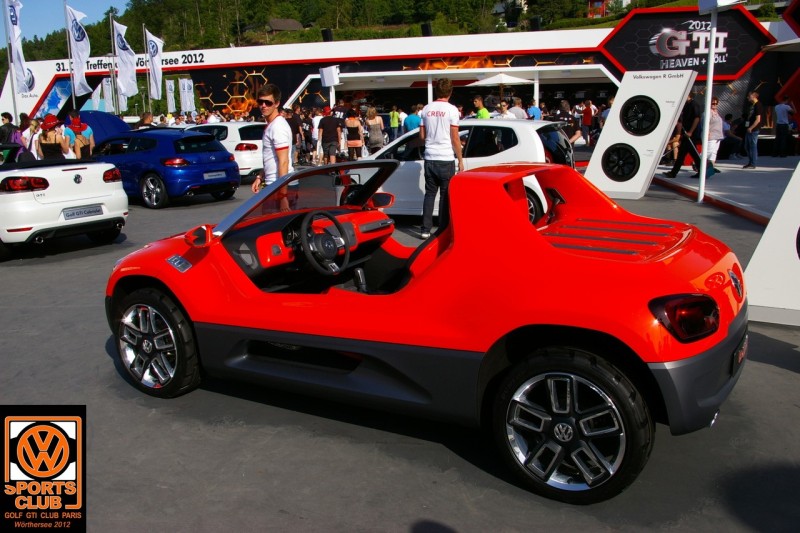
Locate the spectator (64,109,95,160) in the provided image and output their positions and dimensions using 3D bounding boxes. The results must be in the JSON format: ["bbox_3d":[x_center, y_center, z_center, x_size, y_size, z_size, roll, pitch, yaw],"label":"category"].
[{"bbox_3d":[-5.774,-1.996,12.614,0.580,1.680,0.360,2,13,11],"label":"spectator"}]

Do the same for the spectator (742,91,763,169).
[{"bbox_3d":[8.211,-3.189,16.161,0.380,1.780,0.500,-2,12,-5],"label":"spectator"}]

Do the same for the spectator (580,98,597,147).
[{"bbox_3d":[7.290,-5.568,26.775,0.500,1.760,0.360,-8,14,-30],"label":"spectator"}]

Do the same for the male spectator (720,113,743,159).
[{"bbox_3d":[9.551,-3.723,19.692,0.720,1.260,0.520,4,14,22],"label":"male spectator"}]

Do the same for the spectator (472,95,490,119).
[{"bbox_3d":[1.651,-2.560,14.000,0.360,1.780,0.500,1,12,9],"label":"spectator"}]

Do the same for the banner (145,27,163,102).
[{"bbox_3d":[-10.638,-8.718,29.781,0.850,2.950,0.350,-7,14,-24],"label":"banner"}]

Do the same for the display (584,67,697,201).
[{"bbox_3d":[3.929,-2.179,11.536,1.750,2.050,0.450,6,14,29],"label":"display"}]

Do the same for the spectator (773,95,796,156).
[{"bbox_3d":[11.182,-4.078,20.027,0.600,1.760,0.420,6,14,26],"label":"spectator"}]

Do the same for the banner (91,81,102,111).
[{"bbox_3d":[-23.998,-13.545,54.455,0.950,2.750,0.300,-3,13,-11],"label":"banner"}]

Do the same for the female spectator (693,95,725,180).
[{"bbox_3d":[6.900,-2.918,15.355,0.550,1.660,0.420,6,15,29],"label":"female spectator"}]

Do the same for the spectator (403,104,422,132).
[{"bbox_3d":[0.350,-3.549,18.985,0.520,1.750,0.350,1,13,7],"label":"spectator"}]

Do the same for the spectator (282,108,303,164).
[{"bbox_3d":[-3.101,-3.901,20.614,0.500,1.760,0.360,6,14,30],"label":"spectator"}]

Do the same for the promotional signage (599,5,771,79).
[{"bbox_3d":[8.806,-6.875,21.402,5.140,2.150,0.300,5,14,24],"label":"promotional signage"}]

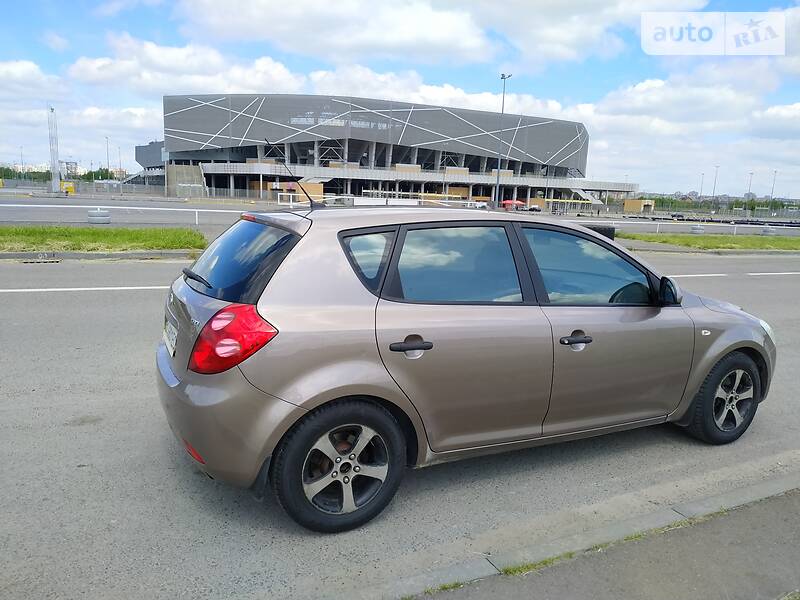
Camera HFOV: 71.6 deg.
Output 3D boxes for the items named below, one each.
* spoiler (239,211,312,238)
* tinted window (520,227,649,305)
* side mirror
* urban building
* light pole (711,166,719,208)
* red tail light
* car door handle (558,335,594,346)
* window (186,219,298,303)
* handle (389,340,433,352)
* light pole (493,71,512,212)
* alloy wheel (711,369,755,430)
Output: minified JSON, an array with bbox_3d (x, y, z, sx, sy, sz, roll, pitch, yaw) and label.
[{"bbox_3d":[-0.736,-0.435,3.006,0.260,0.110,1.120,-3,11,-25],"label":"spoiler"},{"bbox_3d":[1.057,-0.191,3.087,0.860,0.430,0.050,-3,-11,-25],"label":"tinted window"},{"bbox_3d":[1.463,-0.056,3.057,0.110,0.155,0.170,-3,11,-25],"label":"side mirror"},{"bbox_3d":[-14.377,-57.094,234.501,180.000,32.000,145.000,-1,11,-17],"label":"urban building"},{"bbox_3d":[102.217,-36.425,180.000,1.620,14.500,0.800,2,10,0],"label":"light pole"},{"bbox_3d":[-0.697,0.171,2.313,0.320,0.300,0.260,-7,13,-42],"label":"red tail light"},{"bbox_3d":[0.917,0.207,2.911,0.220,0.040,0.045,-3,11,-25],"label":"car door handle"},{"bbox_3d":[-0.876,-0.220,2.979,0.170,0.490,1.280,34,-6,-26],"label":"window"},{"bbox_3d":[0.045,0.205,2.500,0.220,0.040,0.045,-3,11,-25],"label":"handle"},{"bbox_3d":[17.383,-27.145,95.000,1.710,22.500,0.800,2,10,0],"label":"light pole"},{"bbox_3d":[2.135,0.639,3.675,0.415,0.415,0.170,-3,11,-25],"label":"alloy wheel"}]

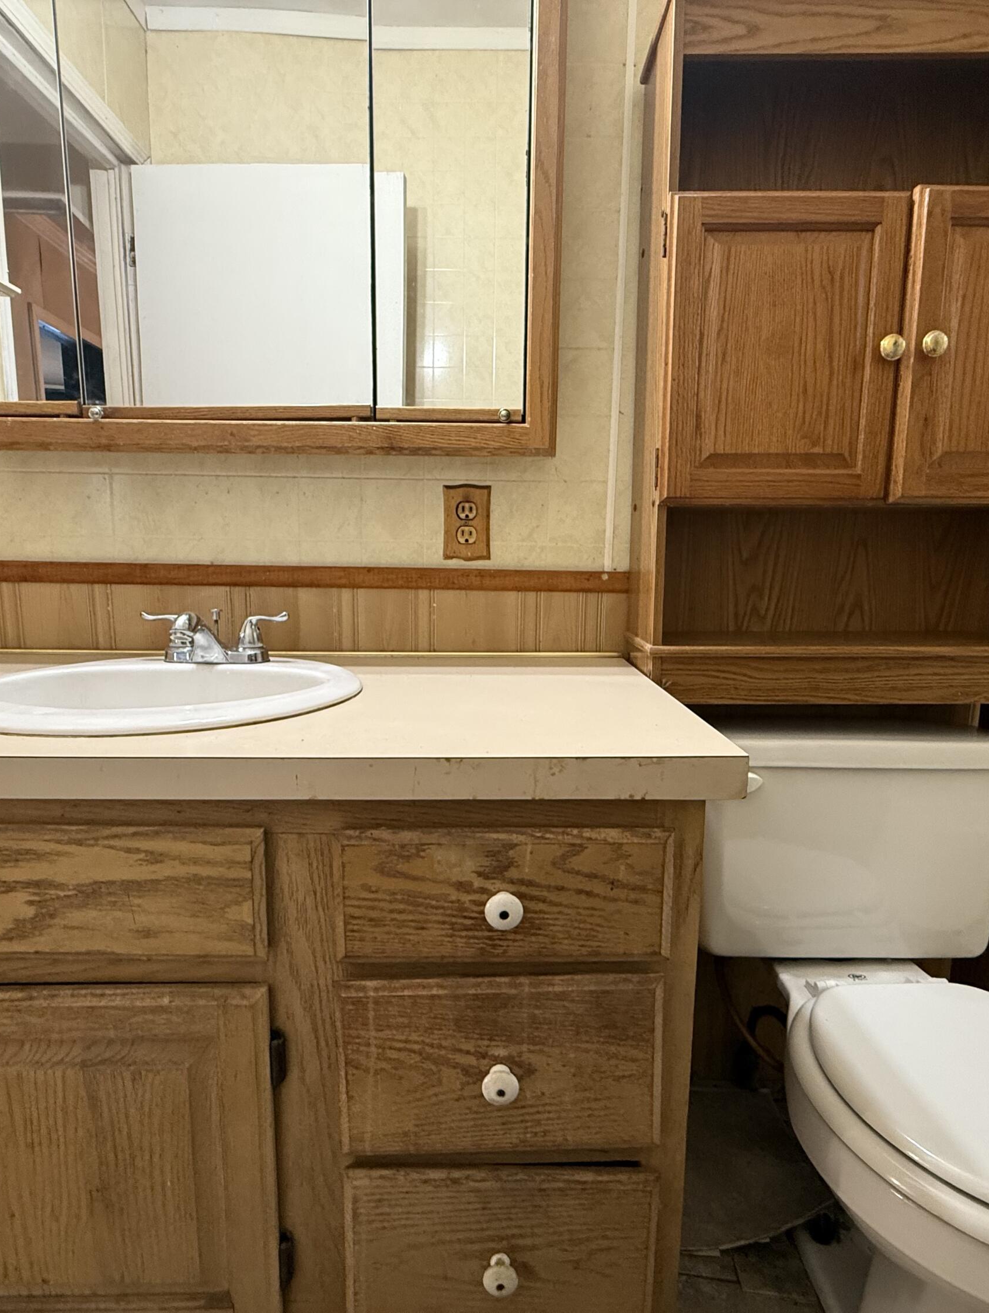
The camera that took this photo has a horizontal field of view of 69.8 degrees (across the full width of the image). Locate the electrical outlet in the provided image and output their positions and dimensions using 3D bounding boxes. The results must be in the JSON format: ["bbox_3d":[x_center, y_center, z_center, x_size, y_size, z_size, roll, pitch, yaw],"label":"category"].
[{"bbox_3d":[-0.043,-0.216,1.148,0.076,0.121,0.012,1,9,0],"label":"electrical outlet"}]

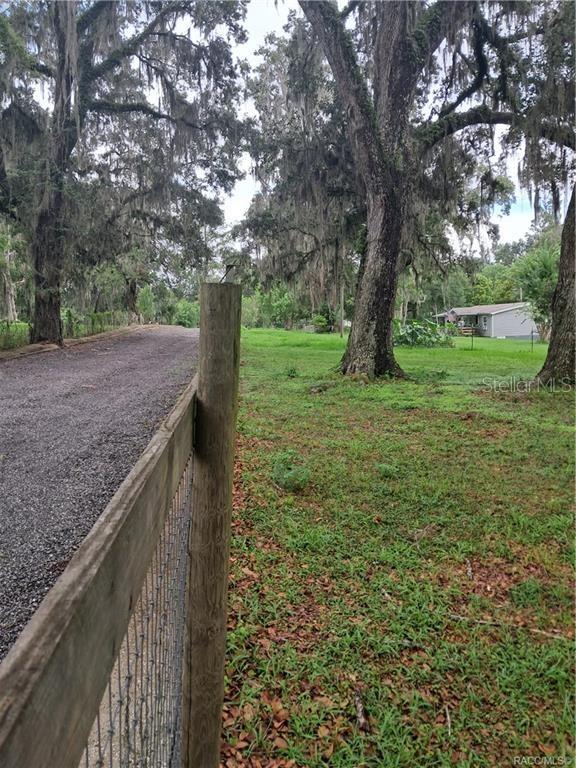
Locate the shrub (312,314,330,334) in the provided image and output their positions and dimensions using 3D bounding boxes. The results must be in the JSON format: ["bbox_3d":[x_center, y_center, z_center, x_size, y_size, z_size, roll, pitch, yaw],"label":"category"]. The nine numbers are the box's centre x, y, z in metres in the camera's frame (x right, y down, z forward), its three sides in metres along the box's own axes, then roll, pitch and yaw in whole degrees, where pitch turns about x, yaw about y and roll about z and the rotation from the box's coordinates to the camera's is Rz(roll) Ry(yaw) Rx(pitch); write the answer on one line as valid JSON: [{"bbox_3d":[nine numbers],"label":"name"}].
[{"bbox_3d":[3.020,-5.360,54.000,1.650,1.800,1.600,1,6,0],"label":"shrub"}]

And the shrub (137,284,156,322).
[{"bbox_3d":[-12.760,-7.260,54.000,1.850,3.450,1.800,1,6,0],"label":"shrub"}]

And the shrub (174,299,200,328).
[{"bbox_3d":[-9.150,-6.590,56.000,2.700,2.800,2.500,1,6,0],"label":"shrub"}]

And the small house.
[{"bbox_3d":[24.300,-7.250,69.000,7.700,3.900,12.500,0,6,-6],"label":"small house"}]

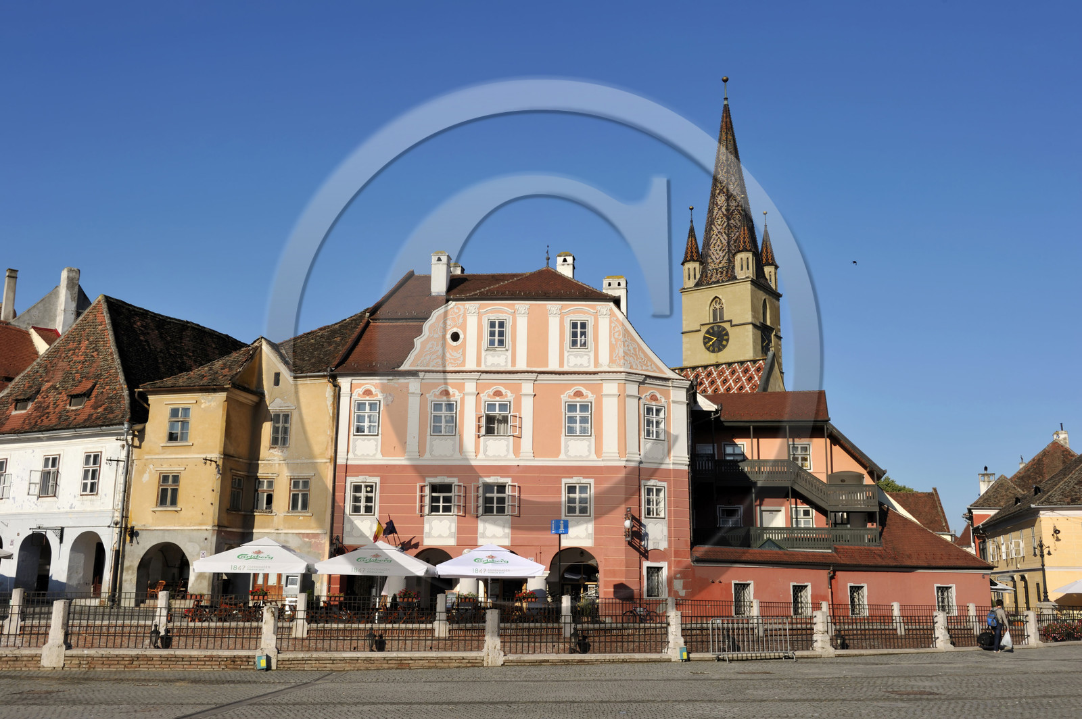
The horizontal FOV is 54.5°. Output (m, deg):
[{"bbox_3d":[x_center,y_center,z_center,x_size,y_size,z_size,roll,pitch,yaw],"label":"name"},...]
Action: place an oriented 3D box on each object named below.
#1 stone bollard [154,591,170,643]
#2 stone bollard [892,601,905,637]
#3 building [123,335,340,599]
[{"bbox_3d":[-13.746,9.254,38.104,0.470,1.605,0.340,1,-13,-2],"label":"stone bollard"},{"bbox_3d":[17.076,12.425,50.247,0.470,1.568,0.340,5,-13,-19],"label":"stone bollard"},{"bbox_3d":[-13.874,6.191,54.127,9.800,14.000,10.500,-2,-13,14],"label":"building"}]

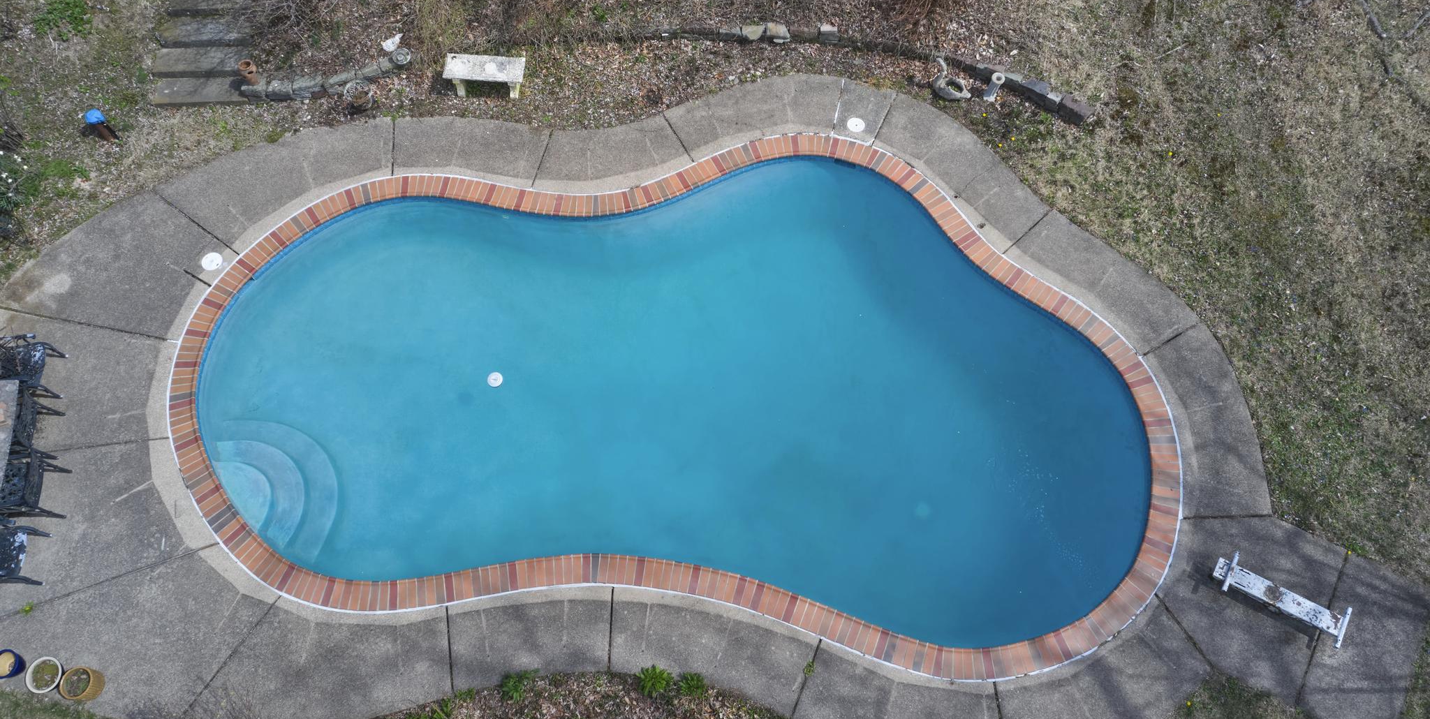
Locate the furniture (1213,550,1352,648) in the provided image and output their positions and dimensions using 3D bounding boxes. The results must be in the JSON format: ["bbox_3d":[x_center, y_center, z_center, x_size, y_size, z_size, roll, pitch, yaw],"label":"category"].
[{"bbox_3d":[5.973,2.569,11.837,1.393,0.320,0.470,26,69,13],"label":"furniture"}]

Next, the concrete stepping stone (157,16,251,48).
[{"bbox_3d":[-6.912,-4.489,15.228,1.280,0.152,0.430,0,65,1],"label":"concrete stepping stone"}]

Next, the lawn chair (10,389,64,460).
[{"bbox_3d":[-7.983,0.754,12.659,0.610,0.880,0.570,-5,65,-1],"label":"lawn chair"}]

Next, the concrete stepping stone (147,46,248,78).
[{"bbox_3d":[-6.929,-4.047,15.166,1.300,0.126,0.430,0,65,1],"label":"concrete stepping stone"}]

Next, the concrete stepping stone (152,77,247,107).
[{"bbox_3d":[-6.917,-3.633,15.097,1.300,0.115,0.420,0,65,1],"label":"concrete stepping stone"}]

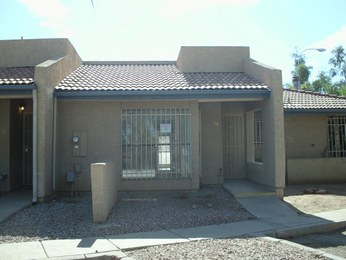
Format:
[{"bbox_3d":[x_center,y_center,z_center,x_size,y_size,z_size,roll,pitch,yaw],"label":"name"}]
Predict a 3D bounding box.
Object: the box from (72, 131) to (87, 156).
[{"bbox_3d":[-2.466,0.380,10.140,0.376,0.667,0.130,-1,-3,-5],"label":"box"}]

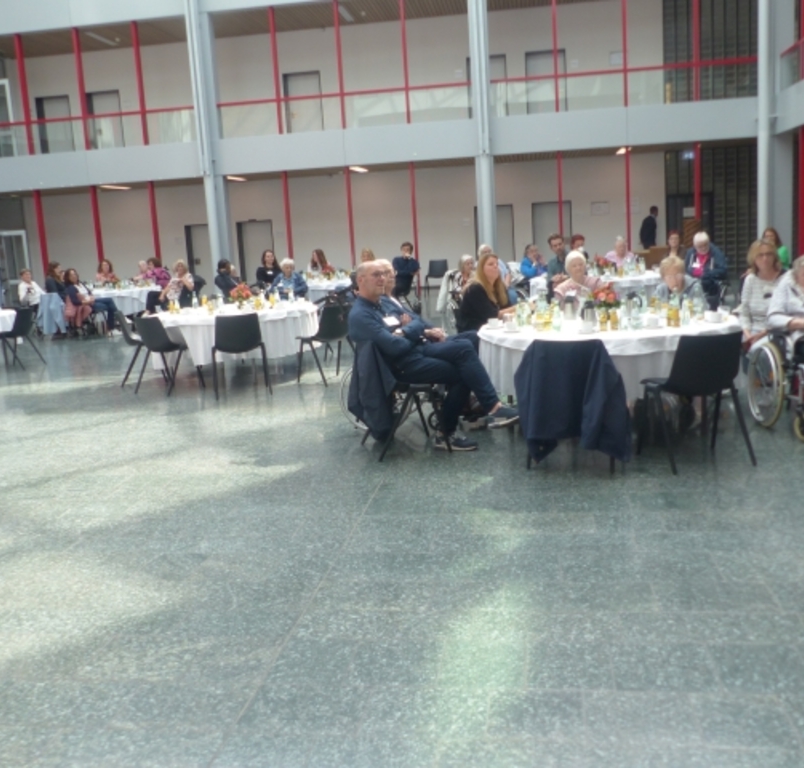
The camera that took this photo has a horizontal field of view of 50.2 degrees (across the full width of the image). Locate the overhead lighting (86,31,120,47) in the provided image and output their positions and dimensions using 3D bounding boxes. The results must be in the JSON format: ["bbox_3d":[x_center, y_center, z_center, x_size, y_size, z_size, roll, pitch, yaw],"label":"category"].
[{"bbox_3d":[-8.616,-9.869,24.653,0.160,0.080,1.700,-2,9,8],"label":"overhead lighting"}]

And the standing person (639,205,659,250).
[{"bbox_3d":[5.891,-3.395,20.523,0.380,1.740,0.520,-6,10,-14],"label":"standing person"}]

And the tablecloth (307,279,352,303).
[{"bbox_3d":[-1.091,-1.295,13.315,1.800,0.520,1.800,-2,11,9],"label":"tablecloth"}]

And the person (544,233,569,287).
[{"bbox_3d":[2.169,-1.239,11.226,0.520,1.390,0.750,-10,12,-36],"label":"person"}]

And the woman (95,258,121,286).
[{"bbox_3d":[-5.695,-1.691,16.696,0.500,1.300,0.650,-5,10,-8],"label":"woman"}]

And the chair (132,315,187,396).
[{"bbox_3d":[-2.495,-0.334,9.119,0.530,0.810,0.550,4,12,35],"label":"chair"}]

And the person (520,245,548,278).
[{"bbox_3d":[2.018,-1.392,12.551,0.780,1.280,0.500,5,12,41],"label":"person"}]

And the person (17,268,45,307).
[{"bbox_3d":[-7.029,-1.489,16.214,0.500,1.340,0.650,-5,10,-11],"label":"person"}]

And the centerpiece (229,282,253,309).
[{"bbox_3d":[-1.812,-0.987,9.623,0.260,0.280,0.260,-2,11,9],"label":"centerpiece"}]

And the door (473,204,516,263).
[{"bbox_3d":[2.366,-3.468,21.557,0.970,2.020,0.120,-2,11,9],"label":"door"}]

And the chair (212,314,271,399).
[{"bbox_3d":[-1.642,-0.294,8.677,0.520,0.800,0.540,-6,10,-15],"label":"chair"}]

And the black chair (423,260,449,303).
[{"bbox_3d":[0.695,-2.028,17.222,0.520,0.820,0.540,1,11,22],"label":"black chair"}]

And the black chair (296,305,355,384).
[{"bbox_3d":[-0.767,-0.425,9.156,0.520,0.800,0.540,-11,12,-39],"label":"black chair"}]

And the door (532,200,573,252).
[{"bbox_3d":[3.769,-3.514,21.329,0.970,2.030,0.120,-2,11,9],"label":"door"}]

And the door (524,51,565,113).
[{"bbox_3d":[3.506,-6.943,20.709,0.970,2.050,0.120,-2,11,9],"label":"door"}]

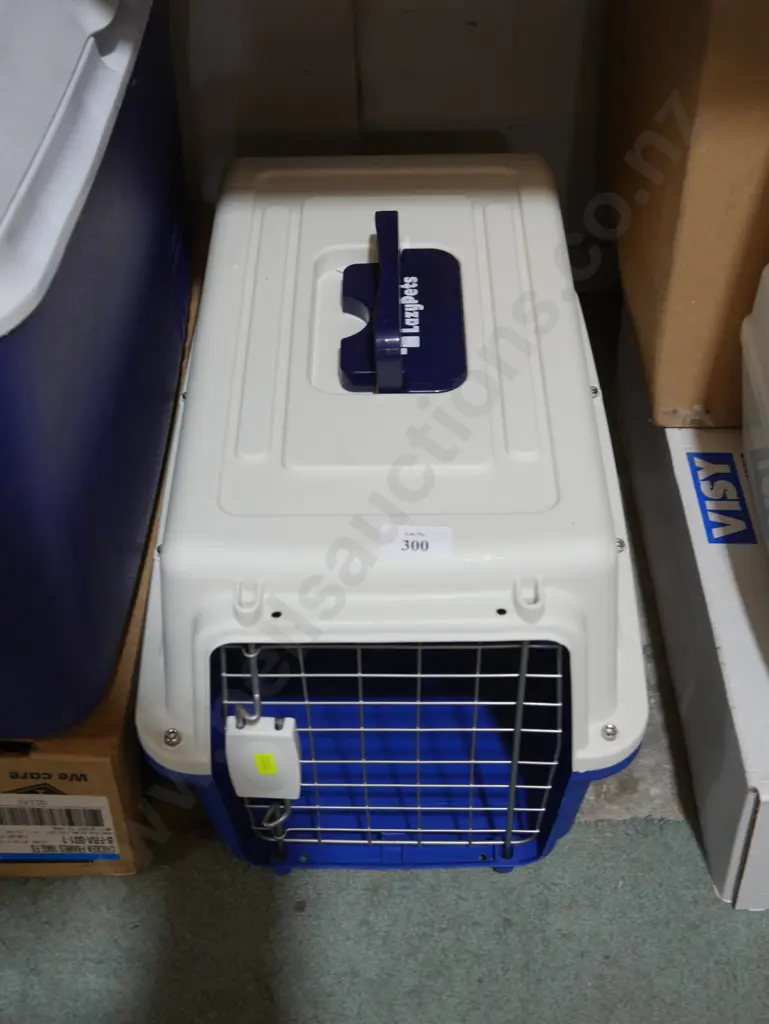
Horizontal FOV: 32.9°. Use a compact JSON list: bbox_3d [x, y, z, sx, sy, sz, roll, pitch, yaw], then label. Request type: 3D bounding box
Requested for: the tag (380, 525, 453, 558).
[{"bbox_3d":[0.018,0.016,0.706,0.038,0.002,0.021,0,54,0],"label":"tag"}]

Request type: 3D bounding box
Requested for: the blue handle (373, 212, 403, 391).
[{"bbox_3d":[0.003,-0.141,0.859,0.017,0.041,0.148,0,44,1],"label":"blue handle"}]

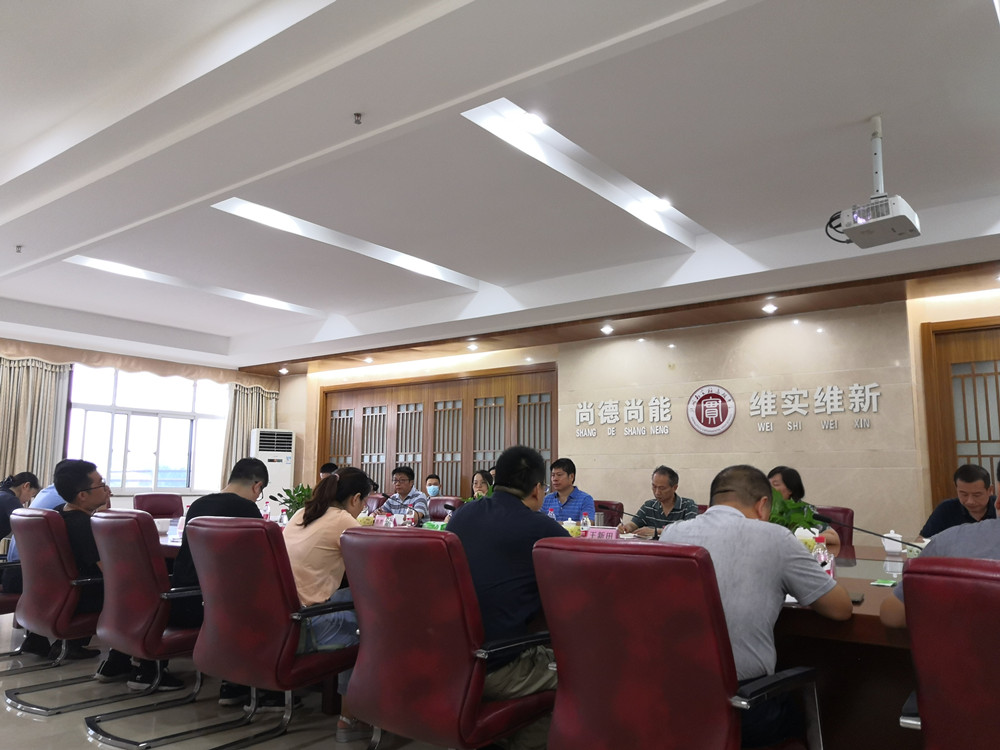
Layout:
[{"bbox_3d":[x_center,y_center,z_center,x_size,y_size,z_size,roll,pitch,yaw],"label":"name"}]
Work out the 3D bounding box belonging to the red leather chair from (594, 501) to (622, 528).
[{"bbox_3d":[0.677,1.526,6.337,0.600,0.960,0.680,-6,-10,37],"label":"red leather chair"}]

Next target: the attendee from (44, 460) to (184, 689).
[{"bbox_3d":[-2.176,1.092,4.325,0.760,1.230,0.550,7,-10,-40],"label":"attendee"}]

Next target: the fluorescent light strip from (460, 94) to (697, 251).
[{"bbox_3d":[0.721,-1.071,4.433,0.252,0.100,2.568,-6,-10,37],"label":"fluorescent light strip"}]

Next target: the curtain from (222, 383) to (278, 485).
[{"bbox_3d":[-3.182,1.302,9.957,0.160,2.360,0.800,-6,-10,37],"label":"curtain"}]

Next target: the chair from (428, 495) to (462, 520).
[{"bbox_3d":[-0.643,1.653,7.351,0.600,0.960,0.680,-6,-10,37],"label":"chair"}]

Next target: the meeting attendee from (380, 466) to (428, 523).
[{"bbox_3d":[-0.845,1.399,6.636,0.560,1.270,0.820,-6,-10,37],"label":"meeting attendee"}]

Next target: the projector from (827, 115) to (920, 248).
[{"bbox_3d":[1.997,-1.061,4.118,0.340,0.660,0.280,-7,-11,44],"label":"projector"}]

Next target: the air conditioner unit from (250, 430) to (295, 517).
[{"bbox_3d":[-3.086,1.622,10.515,0.510,1.850,0.360,5,-9,-29],"label":"air conditioner unit"}]

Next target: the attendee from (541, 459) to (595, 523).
[{"bbox_3d":[0.496,1.312,6.127,0.520,1.310,0.720,-6,-10,37],"label":"attendee"}]

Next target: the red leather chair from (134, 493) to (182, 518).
[{"bbox_3d":[-3.206,1.651,7.508,0.660,0.980,0.570,-6,-10,37],"label":"red leather chair"}]

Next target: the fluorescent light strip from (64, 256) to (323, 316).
[{"bbox_3d":[-2.400,-0.765,6.789,0.252,0.100,2.568,-6,-10,37],"label":"fluorescent light strip"}]

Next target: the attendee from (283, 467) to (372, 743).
[{"bbox_3d":[-0.683,0.976,3.302,0.500,1.160,0.750,-6,-10,37],"label":"attendee"}]

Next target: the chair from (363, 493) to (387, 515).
[{"bbox_3d":[-1.355,1.722,7.898,0.600,0.960,0.680,-6,-10,37],"label":"chair"}]

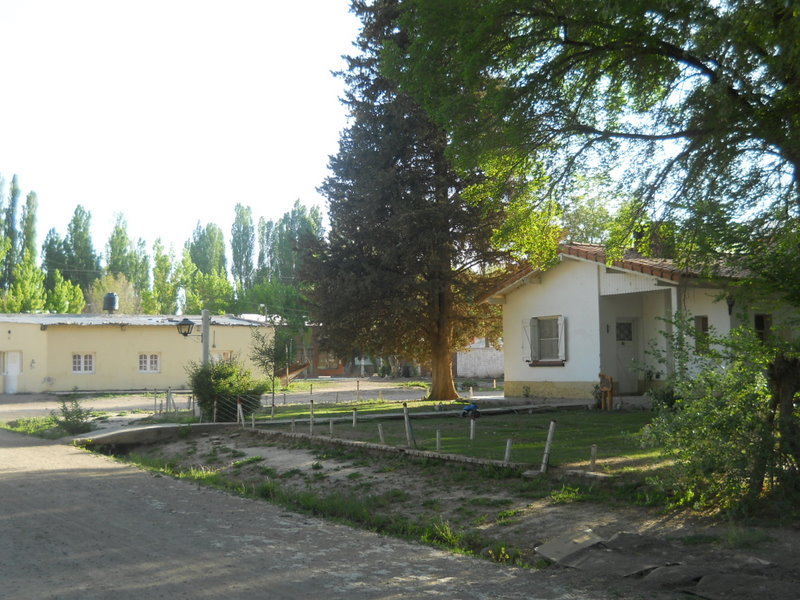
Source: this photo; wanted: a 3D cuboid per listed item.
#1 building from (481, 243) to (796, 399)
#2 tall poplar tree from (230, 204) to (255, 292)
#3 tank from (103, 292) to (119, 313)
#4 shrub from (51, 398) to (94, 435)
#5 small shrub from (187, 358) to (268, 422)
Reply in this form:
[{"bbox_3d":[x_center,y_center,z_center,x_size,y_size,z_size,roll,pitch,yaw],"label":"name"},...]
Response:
[{"bbox_3d":[8.369,0.699,30.447,9.500,4.300,7.700,2,-5,-34],"label":"building"},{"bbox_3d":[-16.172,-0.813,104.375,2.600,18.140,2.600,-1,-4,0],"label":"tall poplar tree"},{"bbox_3d":[-16.199,0.112,57.000,0.860,1.030,0.860,-1,-4,0],"label":"tank"},{"bbox_3d":[-6.445,2.291,20.024,0.850,0.700,0.780,-1,-4,0],"label":"shrub"},{"bbox_3d":[-3.932,2.004,23.051,1.800,1.450,1.700,-1,-4,0],"label":"small shrub"}]

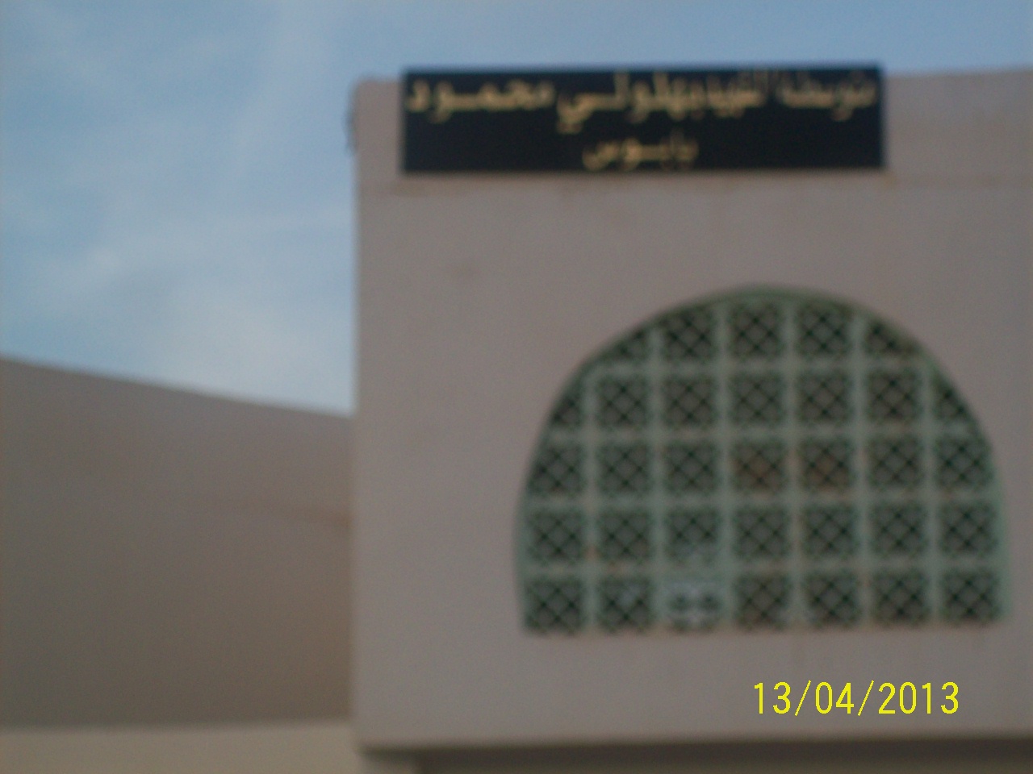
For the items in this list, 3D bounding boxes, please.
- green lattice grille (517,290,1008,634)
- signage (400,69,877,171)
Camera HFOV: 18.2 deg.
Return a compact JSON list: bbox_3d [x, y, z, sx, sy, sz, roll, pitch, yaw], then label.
[{"bbox_3d":[1.020,0.307,13.636,2.040,1.461,0.100,-1,-12,3],"label":"green lattice grille"},{"bbox_3d":[0.537,-1.144,13.870,2.054,0.460,0.050,-1,-12,3],"label":"signage"}]

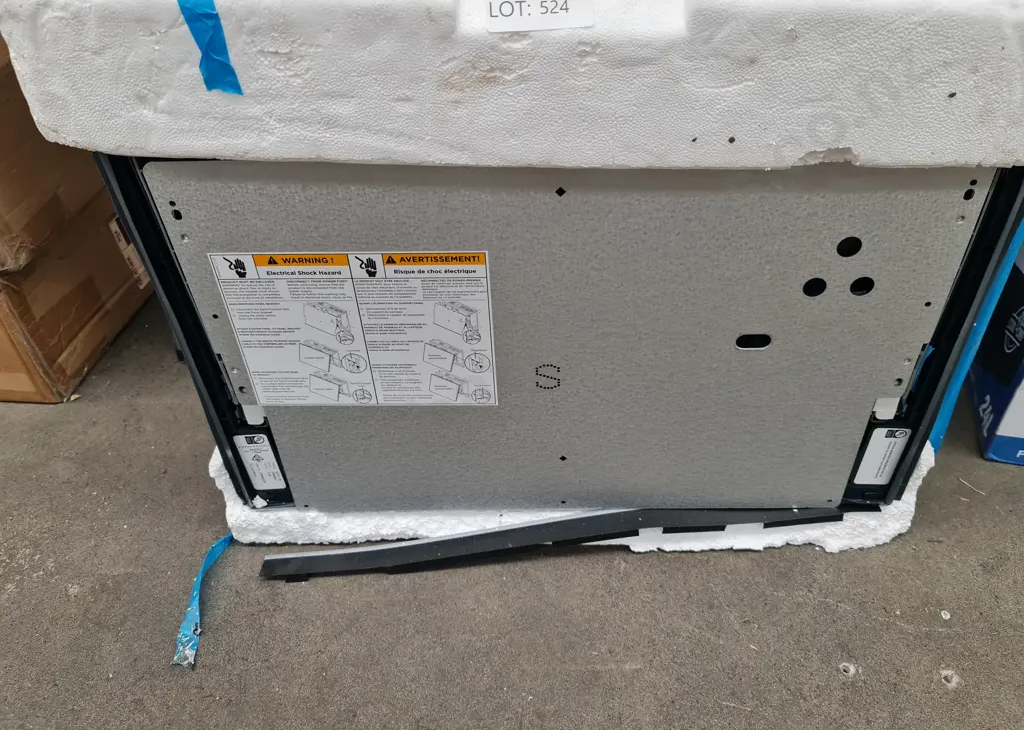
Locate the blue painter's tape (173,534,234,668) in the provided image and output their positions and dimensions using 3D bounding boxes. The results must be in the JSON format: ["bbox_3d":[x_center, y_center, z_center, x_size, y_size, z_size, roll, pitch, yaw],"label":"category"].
[{"bbox_3d":[-0.273,0.205,0.658,0.030,0.017,0.130,-3,38,0],"label":"blue painter's tape"}]

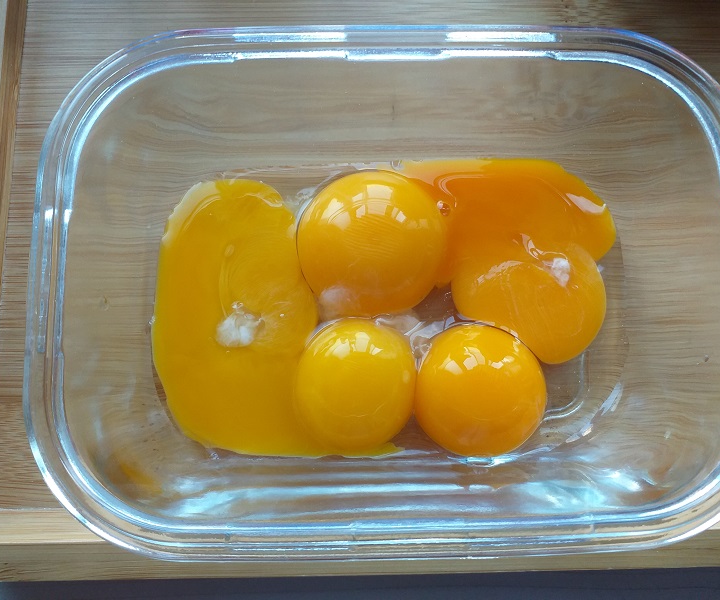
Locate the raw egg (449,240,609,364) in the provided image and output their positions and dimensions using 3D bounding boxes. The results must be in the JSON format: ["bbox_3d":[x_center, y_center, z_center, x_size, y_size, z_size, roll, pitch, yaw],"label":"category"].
[{"bbox_3d":[0.053,0.000,0.189,0.049,0.016,0.040,0,79,0],"label":"raw egg"}]

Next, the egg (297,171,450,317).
[{"bbox_3d":[0.004,-0.018,0.190,0.048,0.022,0.048,0,79,0],"label":"egg"}]

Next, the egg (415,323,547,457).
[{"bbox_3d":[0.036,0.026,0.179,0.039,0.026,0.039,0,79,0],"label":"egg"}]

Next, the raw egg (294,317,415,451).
[{"bbox_3d":[-0.001,0.025,0.180,0.038,0.025,0.038,0,79,0],"label":"raw egg"}]

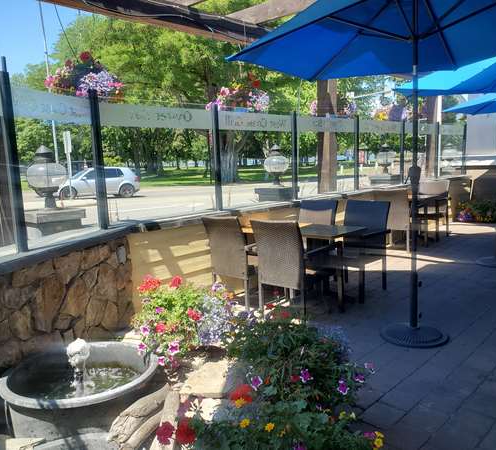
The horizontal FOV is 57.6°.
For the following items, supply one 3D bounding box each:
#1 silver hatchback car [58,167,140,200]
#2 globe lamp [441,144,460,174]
[{"bbox_3d":[-7.250,-2.058,21.424,4.220,1.490,1.790,-5,9,-17],"label":"silver hatchback car"},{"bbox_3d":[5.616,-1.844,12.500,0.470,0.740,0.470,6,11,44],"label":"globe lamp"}]

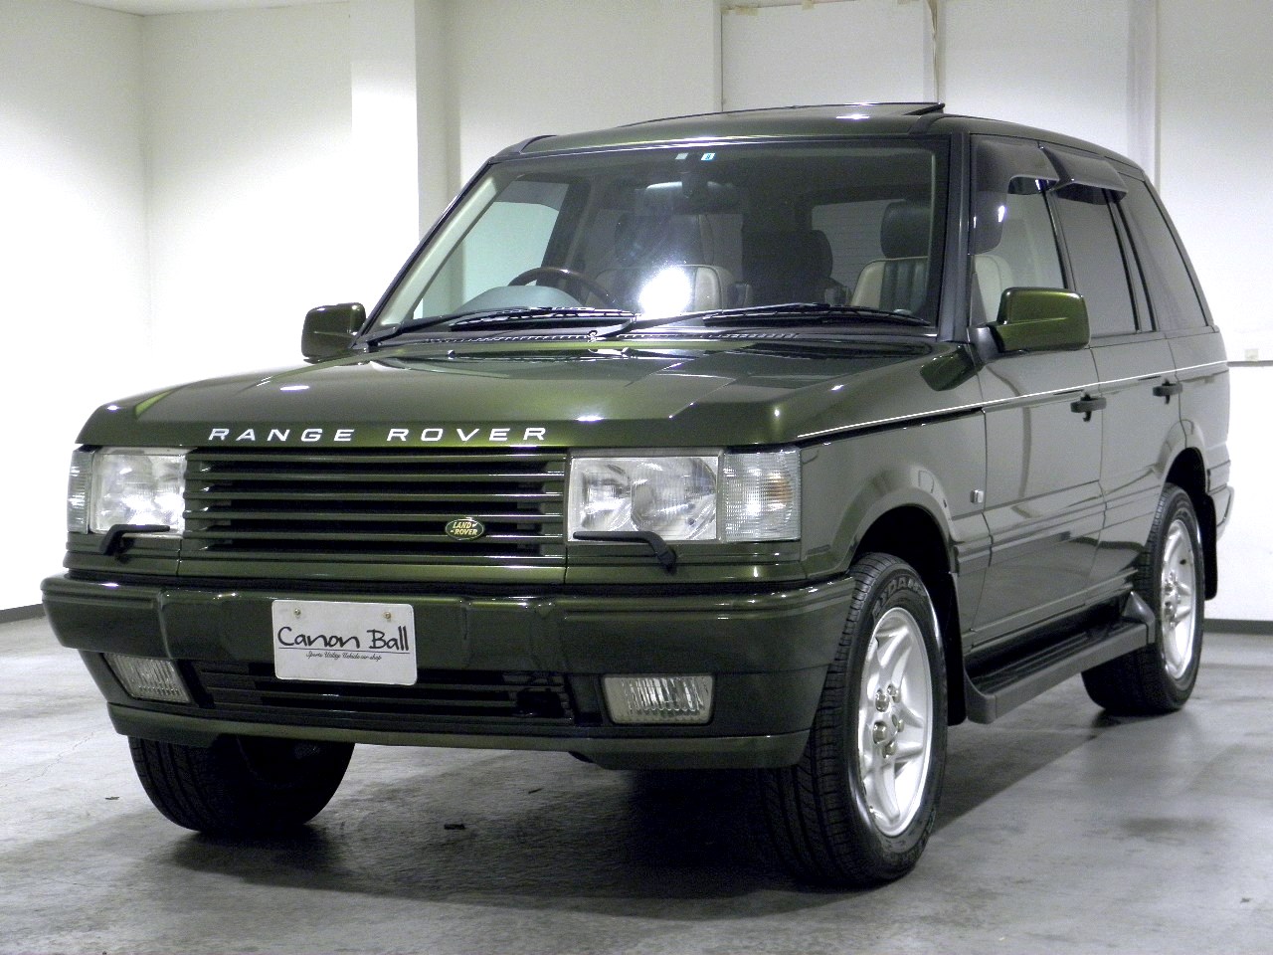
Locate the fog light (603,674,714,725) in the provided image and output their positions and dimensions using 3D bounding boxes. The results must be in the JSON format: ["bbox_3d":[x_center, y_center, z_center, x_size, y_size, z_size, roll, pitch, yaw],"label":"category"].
[{"bbox_3d":[0.052,0.444,4.954,0.220,0.111,0.110,0,3,19],"label":"fog light"}]

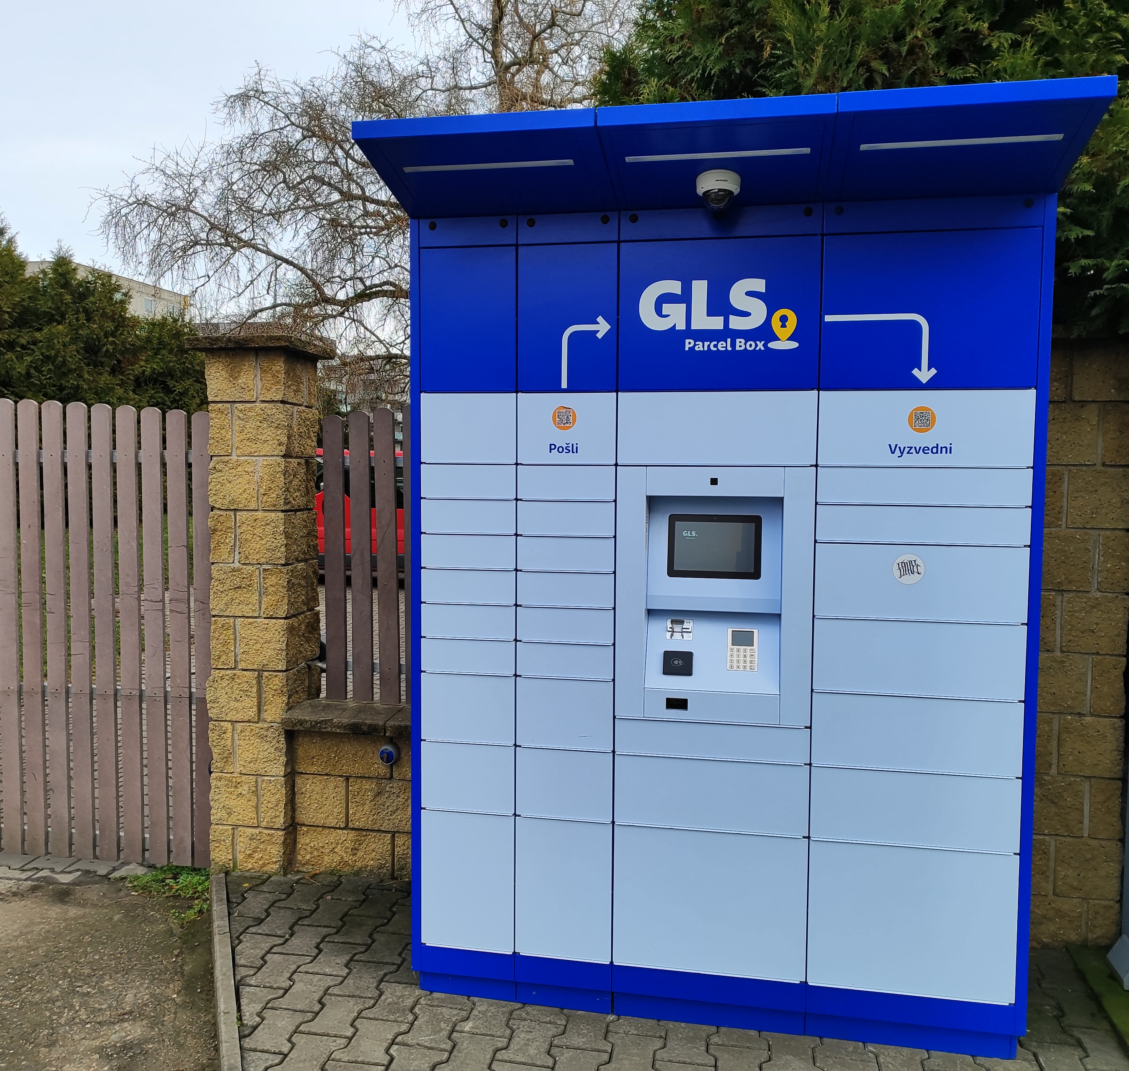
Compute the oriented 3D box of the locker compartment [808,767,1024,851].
[{"bbox_3d":[0.965,0.707,2.846,0.524,0.194,0.480,1,4,11],"label":"locker compartment"}]

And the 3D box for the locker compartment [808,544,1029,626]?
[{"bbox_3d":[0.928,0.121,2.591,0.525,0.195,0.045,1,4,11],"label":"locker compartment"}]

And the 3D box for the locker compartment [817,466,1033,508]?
[{"bbox_3d":[0.971,-0.141,2.793,0.524,0.094,0.480,1,4,11],"label":"locker compartment"}]

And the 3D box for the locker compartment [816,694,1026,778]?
[{"bbox_3d":[0.966,0.507,2.833,0.524,0.194,0.480,1,4,11],"label":"locker compartment"}]

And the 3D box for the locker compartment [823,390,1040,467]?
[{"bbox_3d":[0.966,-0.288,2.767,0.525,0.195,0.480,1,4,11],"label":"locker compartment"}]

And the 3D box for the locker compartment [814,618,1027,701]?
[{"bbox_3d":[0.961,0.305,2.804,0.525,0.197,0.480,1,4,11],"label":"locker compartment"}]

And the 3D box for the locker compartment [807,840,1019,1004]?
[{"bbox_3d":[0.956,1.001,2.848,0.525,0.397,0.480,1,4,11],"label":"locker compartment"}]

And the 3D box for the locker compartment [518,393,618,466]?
[{"bbox_3d":[0.051,-0.308,2.960,0.275,0.193,0.480,1,4,11],"label":"locker compartment"}]

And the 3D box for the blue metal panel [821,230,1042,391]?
[{"bbox_3d":[0.933,-0.575,2.546,0.525,0.395,0.045,1,4,11],"label":"blue metal panel"}]

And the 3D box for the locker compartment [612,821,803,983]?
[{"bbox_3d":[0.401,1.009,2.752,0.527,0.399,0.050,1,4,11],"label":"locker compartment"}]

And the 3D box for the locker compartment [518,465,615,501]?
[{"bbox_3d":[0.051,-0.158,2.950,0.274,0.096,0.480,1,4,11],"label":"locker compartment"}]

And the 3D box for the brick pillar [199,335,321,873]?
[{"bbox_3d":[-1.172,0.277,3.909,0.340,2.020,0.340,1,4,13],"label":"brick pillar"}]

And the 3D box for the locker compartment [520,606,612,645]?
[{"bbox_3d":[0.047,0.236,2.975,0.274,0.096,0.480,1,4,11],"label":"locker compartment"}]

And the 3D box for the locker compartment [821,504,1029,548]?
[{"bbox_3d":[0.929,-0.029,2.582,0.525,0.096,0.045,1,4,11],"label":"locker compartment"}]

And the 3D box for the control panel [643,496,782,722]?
[{"bbox_3d":[0.413,0.194,2.737,0.364,0.609,0.130,1,4,11],"label":"control panel"}]

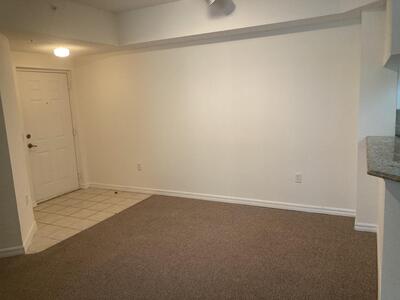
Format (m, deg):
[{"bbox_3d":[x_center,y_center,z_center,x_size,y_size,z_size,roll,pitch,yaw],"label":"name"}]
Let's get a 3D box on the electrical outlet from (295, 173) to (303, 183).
[{"bbox_3d":[1.278,0.355,4.195,0.075,0.120,0.010,2,11,26],"label":"electrical outlet"}]

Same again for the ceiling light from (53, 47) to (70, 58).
[{"bbox_3d":[-1.955,-1.372,4.582,0.230,0.110,0.230,2,11,26],"label":"ceiling light"}]

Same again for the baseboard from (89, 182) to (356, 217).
[{"bbox_3d":[-0.045,0.717,4.916,4.346,0.086,0.018,2,11,26],"label":"baseboard"}]

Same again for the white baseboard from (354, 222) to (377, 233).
[{"bbox_3d":[1.824,0.854,3.560,0.212,0.086,0.018,2,11,26],"label":"white baseboard"}]

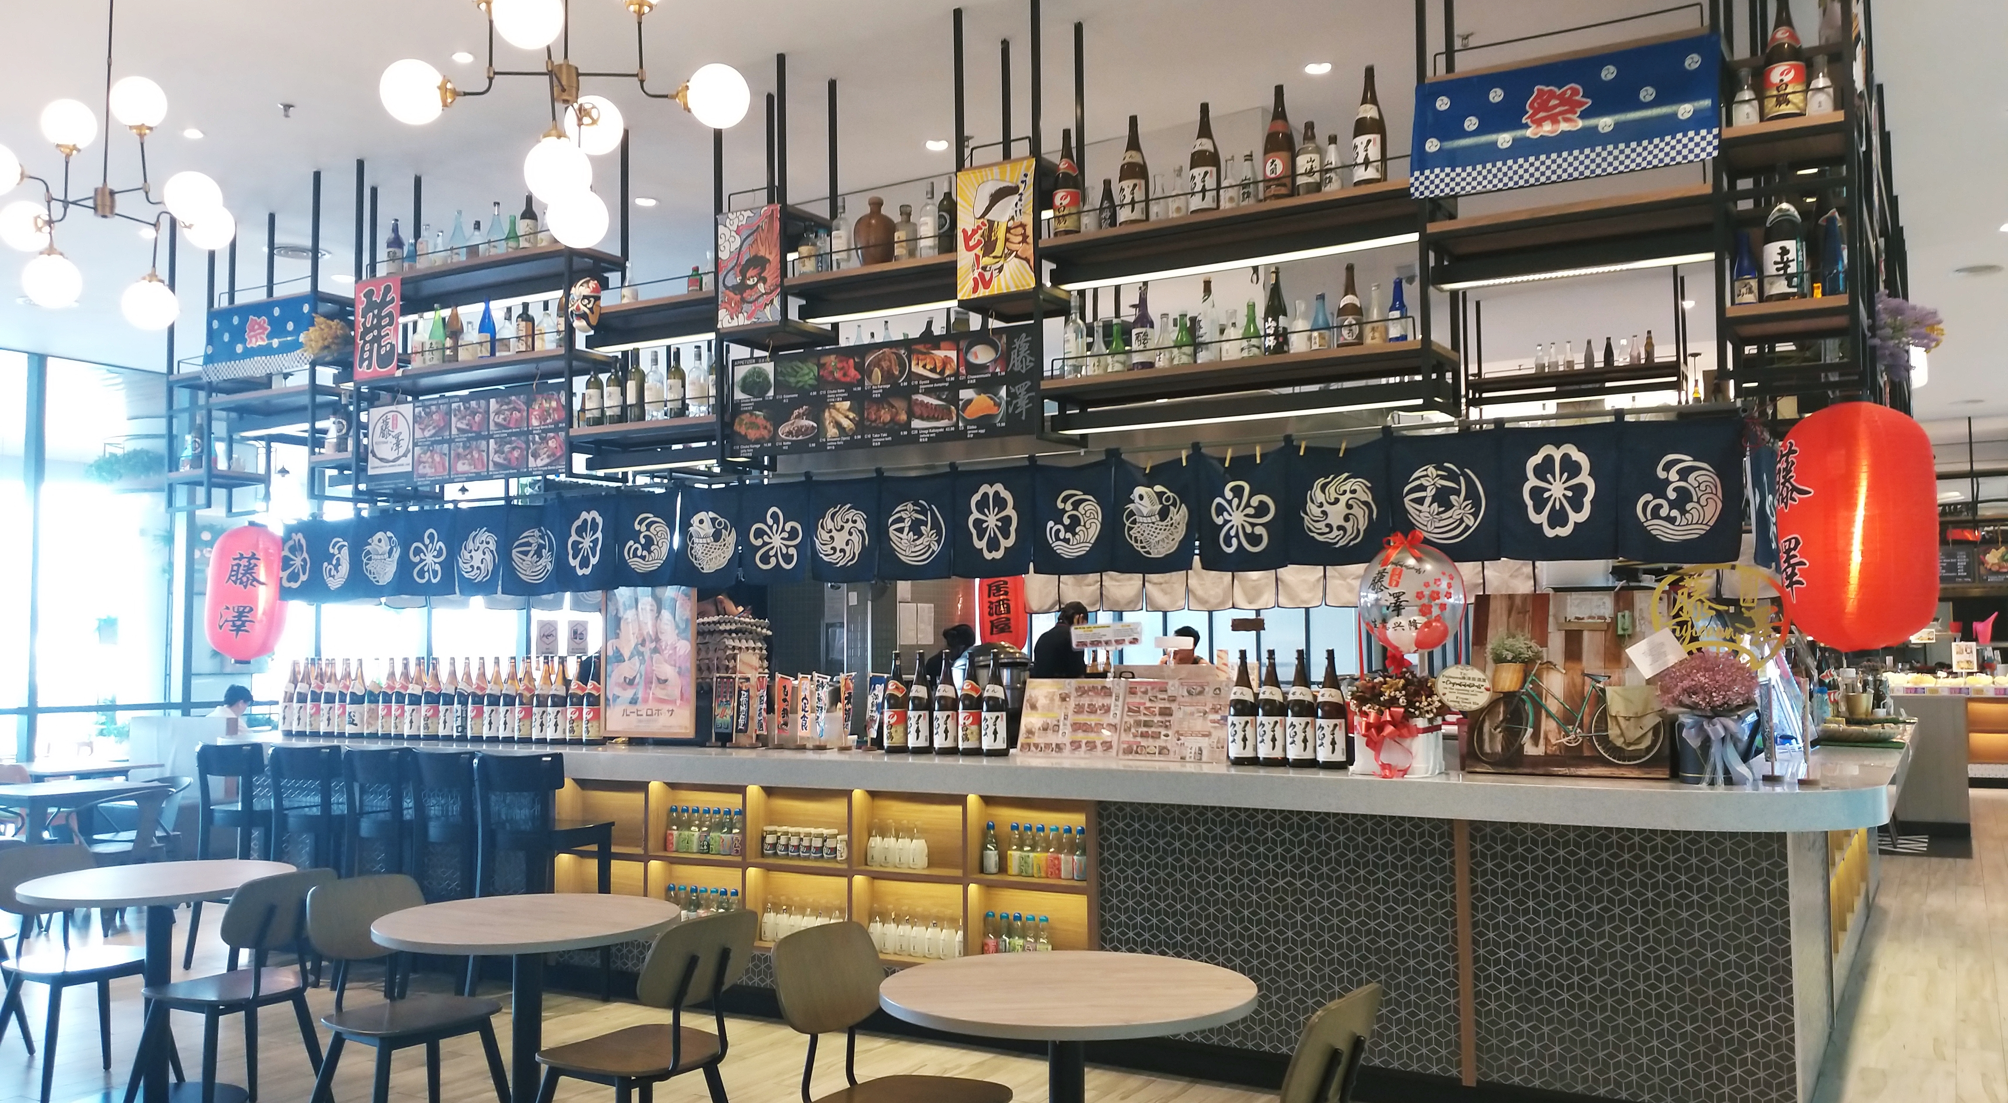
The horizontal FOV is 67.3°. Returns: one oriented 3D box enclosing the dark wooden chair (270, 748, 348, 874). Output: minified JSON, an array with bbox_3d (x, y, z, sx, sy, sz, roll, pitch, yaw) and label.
[{"bbox_3d":[-3.069,1.419,6.967,0.460,1.070,0.500,-2,-4,26],"label":"dark wooden chair"}]

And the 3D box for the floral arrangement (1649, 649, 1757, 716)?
[{"bbox_3d":[2.080,0.391,4.474,0.275,0.200,0.265,-2,-4,27],"label":"floral arrangement"}]

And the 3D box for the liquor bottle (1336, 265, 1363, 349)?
[{"bbox_3d":[1.125,-0.784,4.883,0.084,0.300,0.084,-2,-4,29],"label":"liquor bottle"}]

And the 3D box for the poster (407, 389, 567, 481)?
[{"bbox_3d":[-2.325,-0.523,6.806,1.000,0.400,0.020,-2,-4,29],"label":"poster"}]

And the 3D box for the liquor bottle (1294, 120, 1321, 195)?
[{"bbox_3d":[0.980,-1.241,4.820,0.080,0.276,0.080,-2,-4,29],"label":"liquor bottle"}]

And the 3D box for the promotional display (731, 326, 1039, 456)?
[{"bbox_3d":[-0.479,-0.601,5.767,1.420,0.400,0.020,-2,-4,29],"label":"promotional display"}]

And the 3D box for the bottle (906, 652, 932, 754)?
[{"bbox_3d":[-0.334,0.593,5.942,0.105,0.400,0.105,0,-3,0],"label":"bottle"}]

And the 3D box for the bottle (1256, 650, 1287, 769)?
[{"bbox_3d":[0.929,0.542,5.239,0.105,0.397,0.105,-2,-5,30],"label":"bottle"}]

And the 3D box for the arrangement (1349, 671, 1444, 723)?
[{"bbox_3d":[1.308,0.488,5.020,0.290,0.190,0.260,-2,-4,29],"label":"arrangement"}]

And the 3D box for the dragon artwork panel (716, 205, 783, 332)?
[{"bbox_3d":[-0.970,-1.079,5.742,0.314,0.454,0.020,-2,-5,30],"label":"dragon artwork panel"}]

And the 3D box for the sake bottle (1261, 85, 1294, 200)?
[{"bbox_3d":[0.892,-1.308,4.862,0.104,0.397,0.104,-2,-4,29],"label":"sake bottle"}]

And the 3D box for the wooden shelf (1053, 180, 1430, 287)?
[{"bbox_3d":[0.767,-0.997,4.950,1.280,0.145,0.350,-2,-4,30],"label":"wooden shelf"}]

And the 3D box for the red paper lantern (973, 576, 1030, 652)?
[{"bbox_3d":[0.002,0.282,8.100,0.265,0.530,0.265,-1,-4,8],"label":"red paper lantern"}]

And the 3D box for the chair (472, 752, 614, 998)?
[{"bbox_3d":[-1.946,1.371,6.335,0.460,1.070,0.500,-2,-4,23],"label":"chair"}]

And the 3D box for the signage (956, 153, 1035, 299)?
[{"bbox_3d":[-0.026,-1.108,5.201,0.319,0.454,0.020,-2,-5,30],"label":"signage"}]

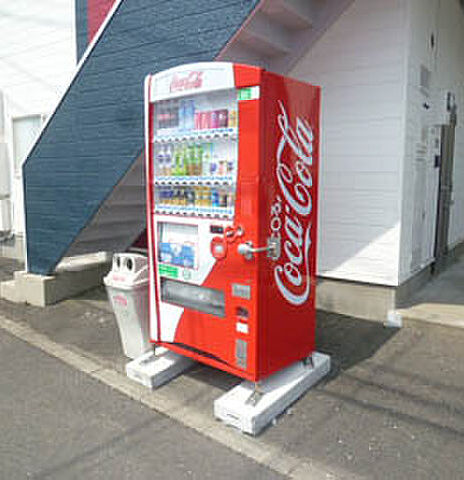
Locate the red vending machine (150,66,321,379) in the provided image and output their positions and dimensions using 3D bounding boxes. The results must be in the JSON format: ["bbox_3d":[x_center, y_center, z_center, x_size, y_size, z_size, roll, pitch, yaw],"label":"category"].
[{"bbox_3d":[-0.009,-0.133,2.993,0.969,1.800,0.650,6,10,41],"label":"red vending machine"}]

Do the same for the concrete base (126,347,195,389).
[{"bbox_3d":[-0.334,0.856,3.339,0.258,0.094,0.991,5,9,34],"label":"concrete base"}]

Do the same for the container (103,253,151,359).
[{"bbox_3d":[-0.697,0.494,3.382,0.380,0.800,0.370,6,10,41],"label":"container"}]

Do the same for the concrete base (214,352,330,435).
[{"bbox_3d":[0.299,0.925,2.818,0.265,0.094,0.991,5,9,35],"label":"concrete base"}]

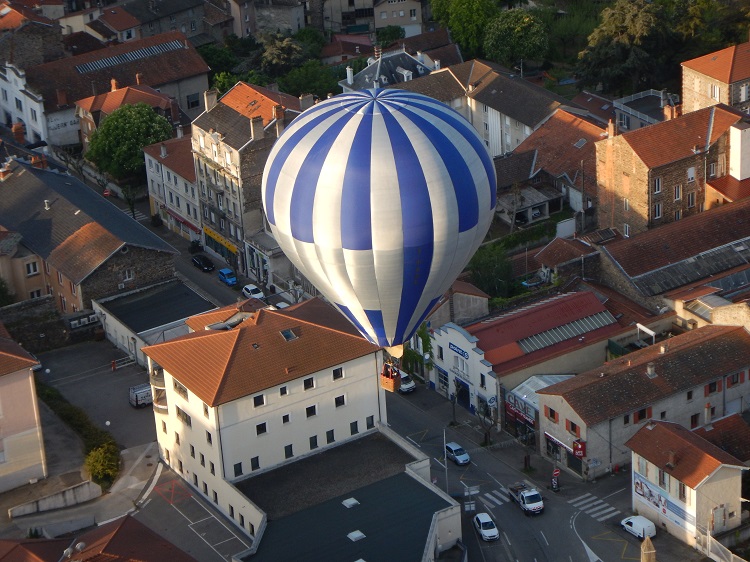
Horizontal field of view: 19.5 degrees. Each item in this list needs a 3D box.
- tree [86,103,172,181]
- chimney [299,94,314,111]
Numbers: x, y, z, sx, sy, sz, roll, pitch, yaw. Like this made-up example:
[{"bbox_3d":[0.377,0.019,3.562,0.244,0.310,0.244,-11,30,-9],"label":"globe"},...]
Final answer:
[{"bbox_3d":[-37.383,-20.870,334.474,13.000,12.600,13.000,-4,26,0],"label":"tree"},{"bbox_3d":[-9.372,-24.112,299.476,1.950,2.600,0.700,-17,28,-25],"label":"chimney"}]

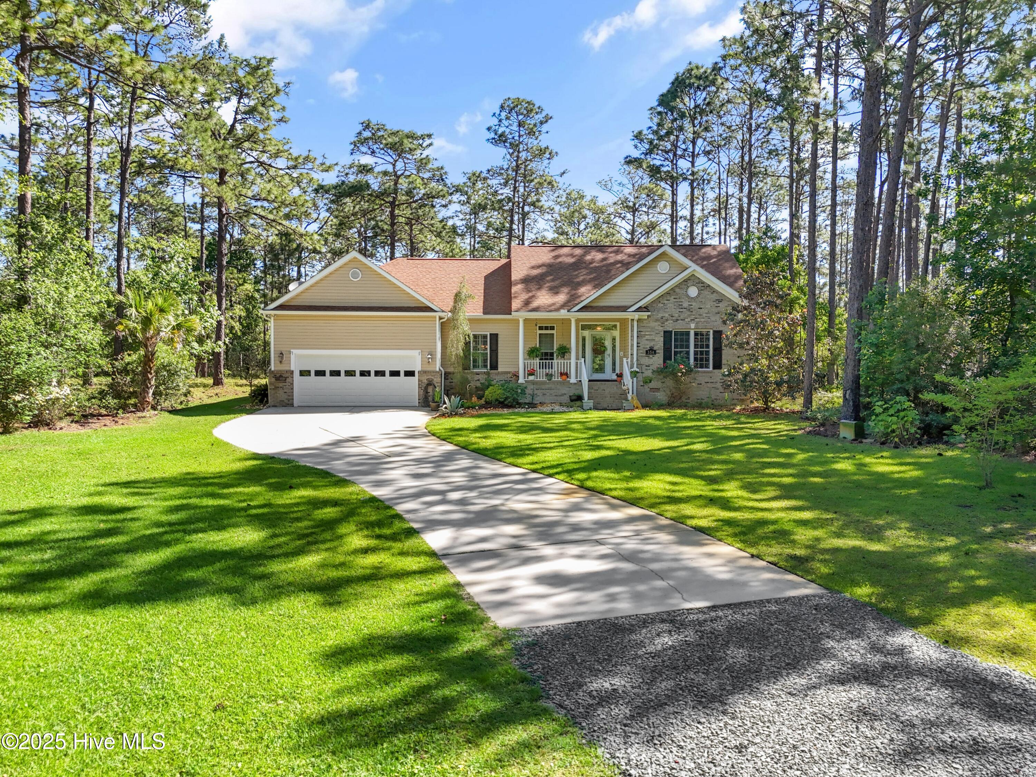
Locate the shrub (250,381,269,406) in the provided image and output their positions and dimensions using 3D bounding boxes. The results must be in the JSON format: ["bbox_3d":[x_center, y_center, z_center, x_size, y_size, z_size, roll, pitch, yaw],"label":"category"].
[{"bbox_3d":[-10.676,0.190,30.173,1.100,0.959,1.100,0,4,0],"label":"shrub"}]

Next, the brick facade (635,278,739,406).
[{"bbox_3d":[7.024,-1.876,29.240,4.672,5.201,0.300,0,4,0],"label":"brick facade"}]

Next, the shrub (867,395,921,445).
[{"bbox_3d":[9.620,0.790,18.488,1.348,1.244,1.250,0,4,0],"label":"shrub"}]

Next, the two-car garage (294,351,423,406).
[{"bbox_3d":[-6.527,-0.393,29.084,5.081,2.259,0.150,0,4,0],"label":"two-car garage"}]

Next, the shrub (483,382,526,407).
[{"bbox_3d":[-0.516,0.245,28.673,1.708,1.040,1.400,0,4,0],"label":"shrub"}]

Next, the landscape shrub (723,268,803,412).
[{"bbox_3d":[9.460,-1.910,27.835,3.164,5.447,2.900,0,4,0],"label":"landscape shrub"}]

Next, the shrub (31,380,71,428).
[{"bbox_3d":[-14.408,0.478,22.275,1.276,1.386,1.300,0,4,0],"label":"shrub"}]

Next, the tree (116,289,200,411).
[{"bbox_3d":[-13.352,-1.388,26.666,3.057,4.554,2.900,0,4,0],"label":"tree"}]

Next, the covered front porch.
[{"bbox_3d":[2.476,-1.191,30.085,5.115,3.726,2.200,0,4,0],"label":"covered front porch"}]

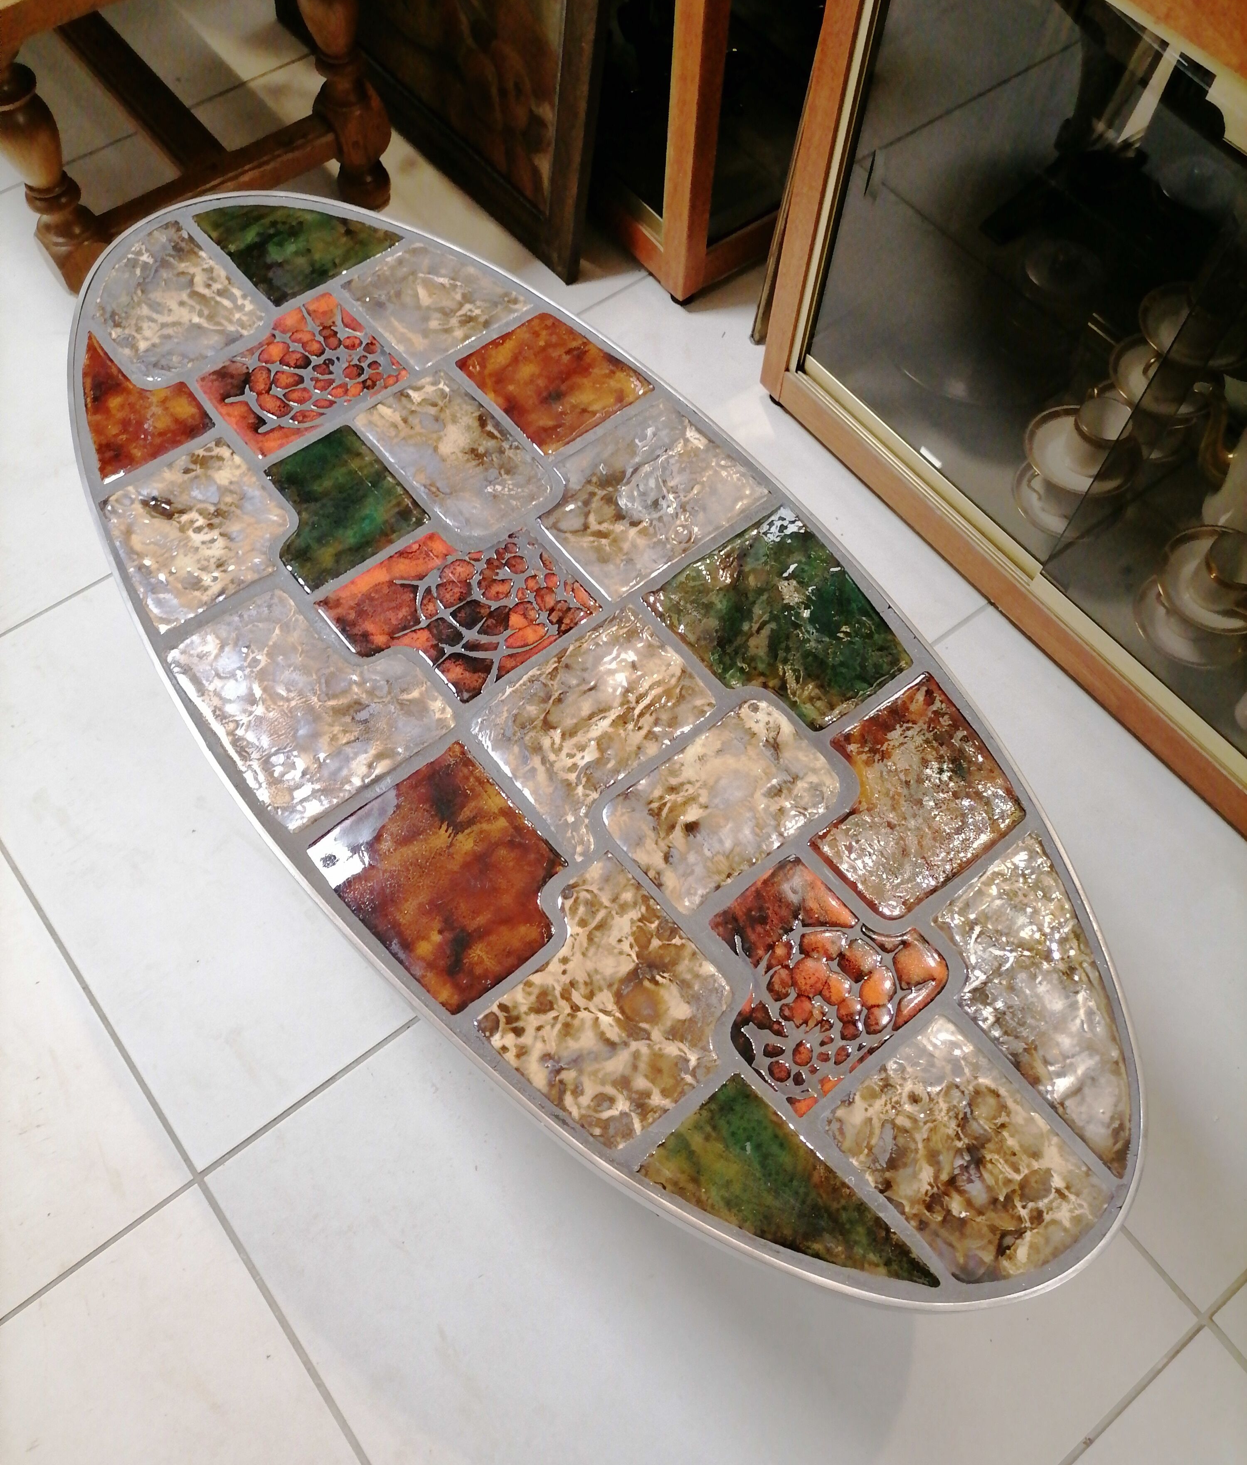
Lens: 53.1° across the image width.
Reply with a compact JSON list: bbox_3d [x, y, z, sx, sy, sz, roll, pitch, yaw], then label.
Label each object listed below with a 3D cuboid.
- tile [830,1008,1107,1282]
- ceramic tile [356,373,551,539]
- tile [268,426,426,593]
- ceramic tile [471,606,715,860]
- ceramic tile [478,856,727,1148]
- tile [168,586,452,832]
[{"bbox_3d":[0.202,0.258,0.746,0.106,0.014,0.141,-35,68,-16],"label":"tile"},{"bbox_3d":[-0.133,-0.218,0.995,0.089,0.014,0.159,-35,68,-16],"label":"ceramic tile"},{"bbox_3d":[-0.224,-0.171,0.961,0.108,0.013,0.118,-34,69,-16],"label":"tile"},{"bbox_3d":[-0.012,-0.001,0.867,0.153,0.015,0.135,-34,69,-17],"label":"ceramic tile"},{"bbox_3d":[-0.014,0.176,0.804,0.142,0.012,0.155,-36,69,-18],"label":"ceramic tile"},{"bbox_3d":[-0.224,-0.028,0.890,0.142,0.013,0.176,-34,69,-16],"label":"tile"}]

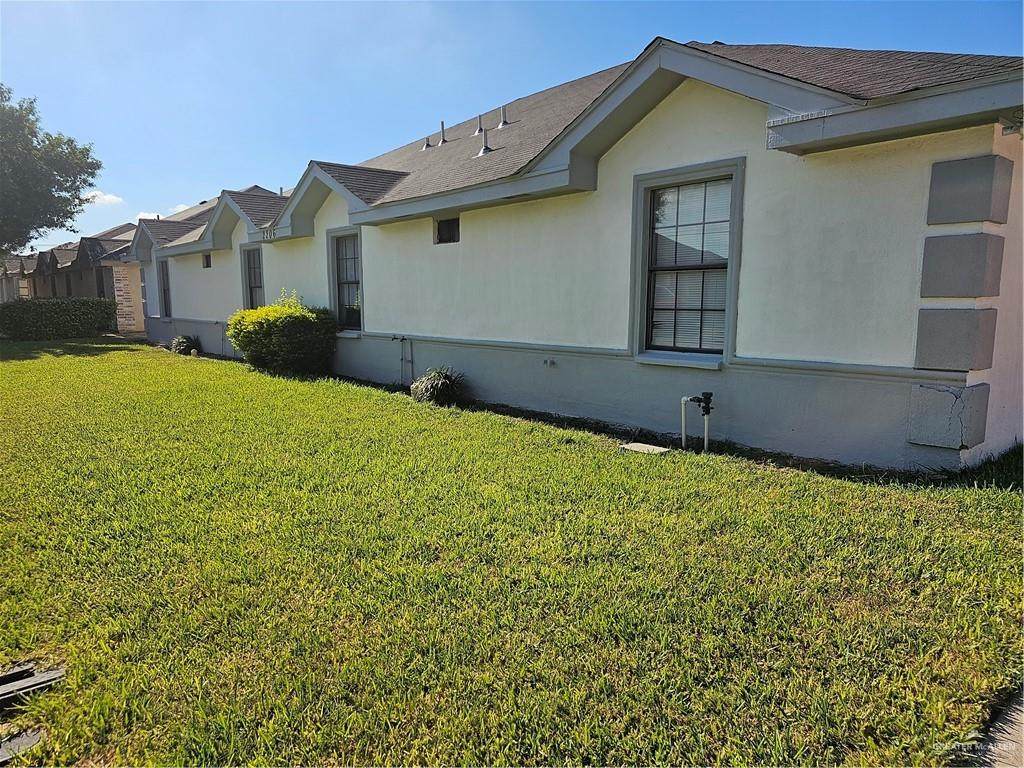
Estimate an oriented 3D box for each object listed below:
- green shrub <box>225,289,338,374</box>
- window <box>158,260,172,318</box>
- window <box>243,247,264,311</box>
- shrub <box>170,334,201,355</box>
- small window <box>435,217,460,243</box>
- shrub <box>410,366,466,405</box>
[{"bbox_3d":[-3.957,-0.831,11.604,1.250,1.400,2.150,-5,9,-42],"label":"green shrub"},{"bbox_3d":[-9.602,-2.630,18.876,0.130,1.660,1.160,-5,9,-42],"label":"window"},{"bbox_3d":[-5.363,-2.040,14.167,0.130,1.660,1.160,-5,9,-42],"label":"window"},{"bbox_3d":[-7.895,-0.962,16.501,0.680,0.500,0.720,-5,9,-42],"label":"shrub"},{"bbox_3d":[-0.839,-2.052,9.096,0.120,0.370,0.580,-5,9,-42],"label":"small window"},{"bbox_3d":[-0.951,-0.015,8.802,0.670,0.480,0.700,1,6,0],"label":"shrub"}]

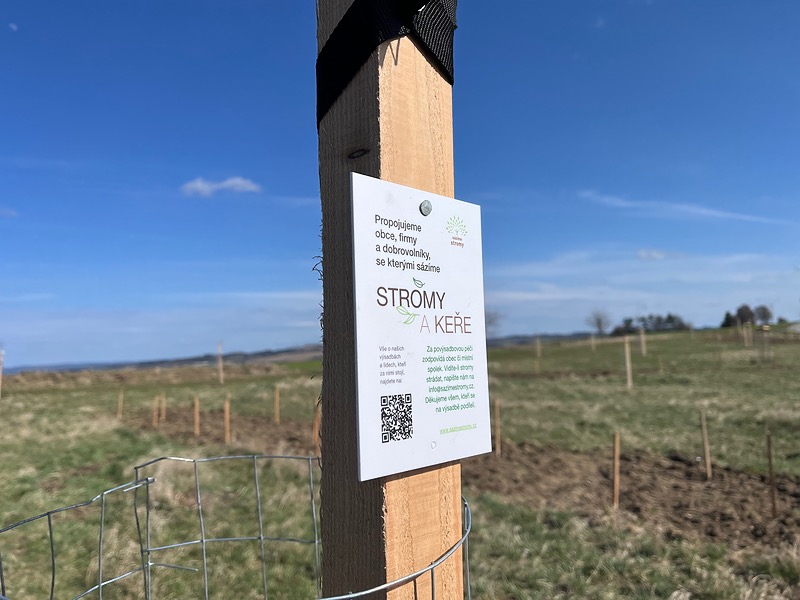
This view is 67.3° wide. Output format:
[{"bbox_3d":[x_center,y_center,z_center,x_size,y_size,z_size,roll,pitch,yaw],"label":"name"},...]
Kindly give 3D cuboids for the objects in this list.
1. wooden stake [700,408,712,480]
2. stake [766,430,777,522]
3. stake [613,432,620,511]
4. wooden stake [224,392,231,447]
[{"bbox_3d":[3.095,1.460,6.078,0.043,0.719,0.043,-6,-5,26],"label":"wooden stake"},{"bbox_3d":[2.957,1.387,4.777,0.036,0.682,0.036,-4,-5,31],"label":"stake"},{"bbox_3d":[1.869,1.475,5.176,0.042,0.660,0.042,1,-5,20],"label":"stake"},{"bbox_3d":[-2.626,1.838,9.232,0.063,0.812,0.063,1,-5,-16],"label":"wooden stake"}]

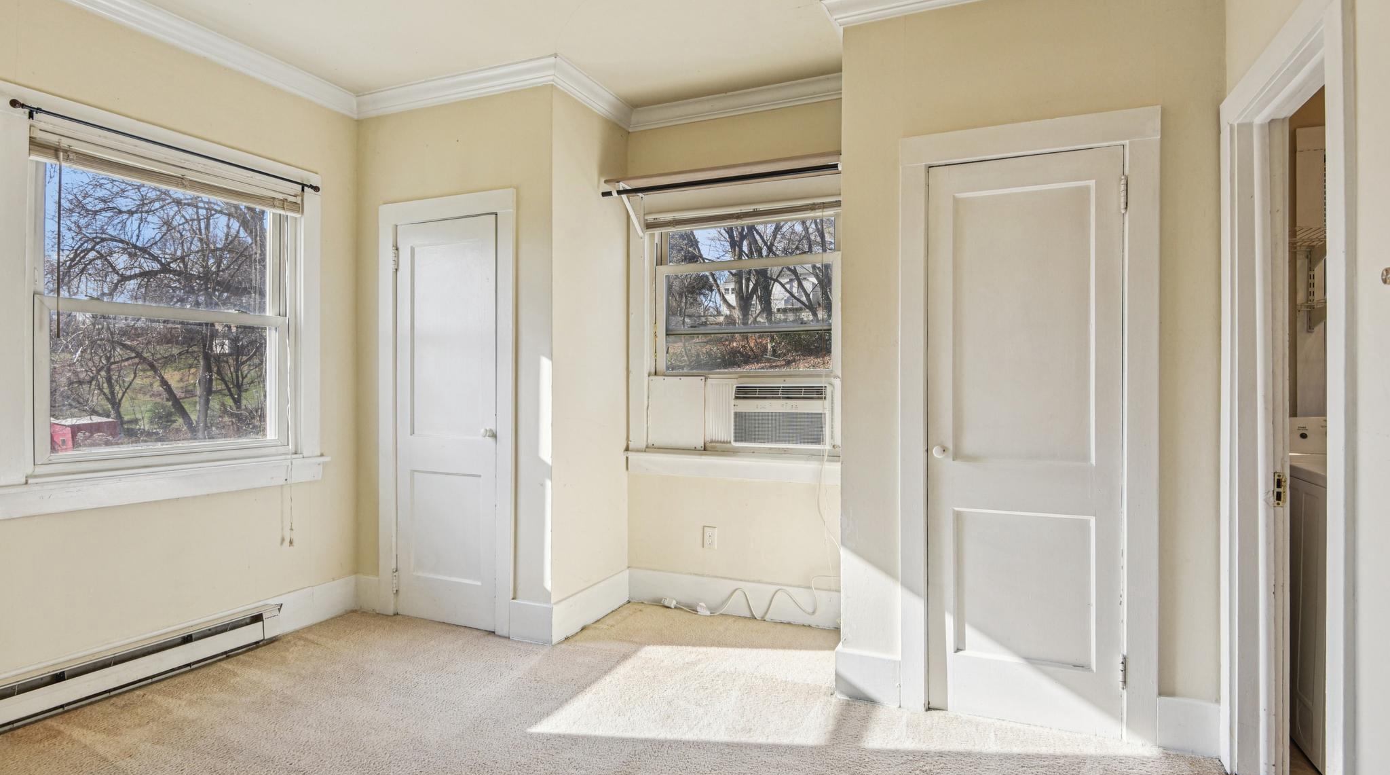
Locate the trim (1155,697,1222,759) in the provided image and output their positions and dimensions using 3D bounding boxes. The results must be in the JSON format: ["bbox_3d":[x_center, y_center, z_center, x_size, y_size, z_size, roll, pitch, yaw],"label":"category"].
[{"bbox_3d":[1.590,1.090,2.240,0.170,0.169,0.020,0,0,23],"label":"trim"}]

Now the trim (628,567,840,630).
[{"bbox_3d":[0.214,1.073,3.547,1.255,0.184,0.020,0,0,23],"label":"trim"}]

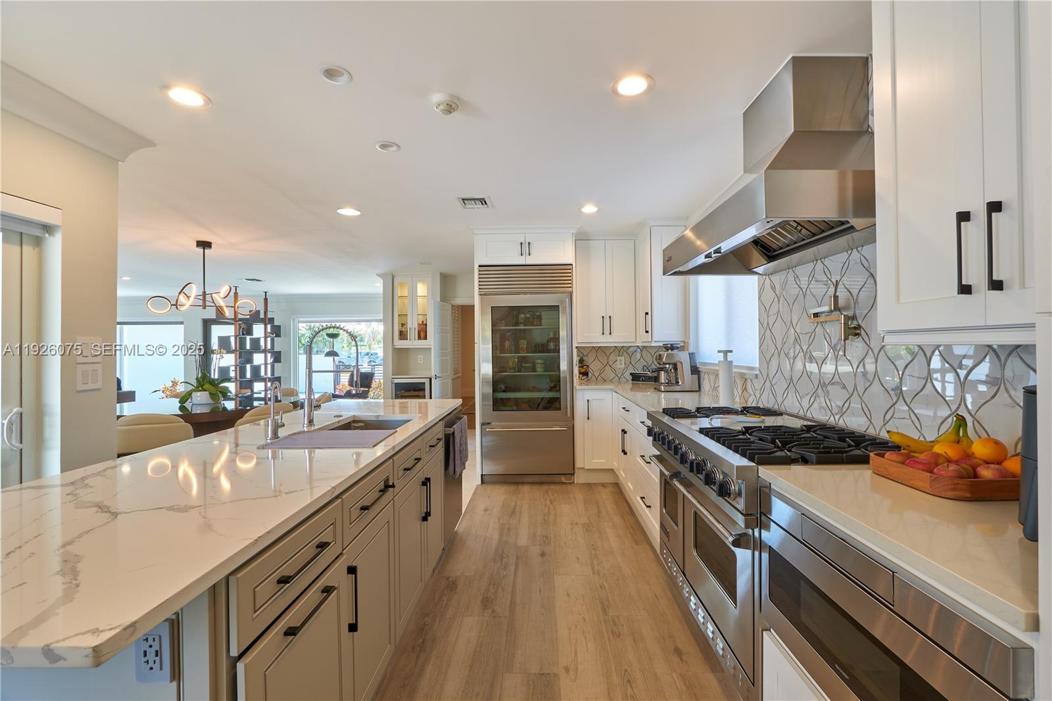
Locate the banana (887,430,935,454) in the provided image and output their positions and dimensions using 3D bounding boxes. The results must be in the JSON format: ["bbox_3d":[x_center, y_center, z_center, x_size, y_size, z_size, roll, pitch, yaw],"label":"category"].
[{"bbox_3d":[1.227,0.292,1.390,0.170,0.075,0.050,0,0,20],"label":"banana"}]

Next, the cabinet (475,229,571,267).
[{"bbox_3d":[-0.010,-1.007,4.535,0.950,0.350,0.580,-1,0,2],"label":"cabinet"}]

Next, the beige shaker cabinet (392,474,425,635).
[{"bbox_3d":[-0.799,0.910,2.035,0.540,0.605,0.452,-1,0,2],"label":"beige shaker cabinet"}]

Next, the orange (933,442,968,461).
[{"bbox_3d":[1.260,0.308,1.298,0.077,0.075,0.077,-1,0,2],"label":"orange"}]

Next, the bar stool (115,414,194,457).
[{"bbox_3d":[-3.092,0.917,3.687,0.570,0.820,0.560,-1,0,-25],"label":"bar stool"}]

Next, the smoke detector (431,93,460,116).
[{"bbox_3d":[-0.385,-1.165,2.093,0.134,0.055,0.134,-1,0,2],"label":"smoke detector"}]

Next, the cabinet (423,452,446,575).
[{"bbox_3d":[-0.805,0.931,2.545,0.560,0.610,0.490,-1,0,2],"label":"cabinet"}]

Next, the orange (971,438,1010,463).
[{"bbox_3d":[1.345,0.290,1.270,0.077,0.072,0.077,-1,0,2],"label":"orange"}]

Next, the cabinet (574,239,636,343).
[{"bbox_3d":[0.837,-0.620,4.715,0.605,1.060,0.330,-1,0,2],"label":"cabinet"}]

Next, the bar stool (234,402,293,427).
[{"bbox_3d":[-2.500,0.908,4.297,0.550,0.820,0.550,0,0,34],"label":"bar stool"}]

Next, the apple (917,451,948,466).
[{"bbox_3d":[1.169,0.319,1.251,0.073,0.067,0.073,-1,0,2],"label":"apple"}]

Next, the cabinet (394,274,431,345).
[{"bbox_3d":[-1.762,-0.616,7.024,0.590,1.090,0.330,-1,0,2],"label":"cabinet"}]

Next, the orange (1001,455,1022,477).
[{"bbox_3d":[1.389,0.336,1.235,0.076,0.072,0.076,-1,0,2],"label":"orange"}]

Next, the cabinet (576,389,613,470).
[{"bbox_3d":[0.672,0.756,4.516,0.355,0.780,0.580,-1,0,2],"label":"cabinet"}]

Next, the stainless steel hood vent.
[{"bbox_3d":[1.118,-0.832,2.057,0.605,0.757,1.220,-1,0,2],"label":"stainless steel hood vent"}]

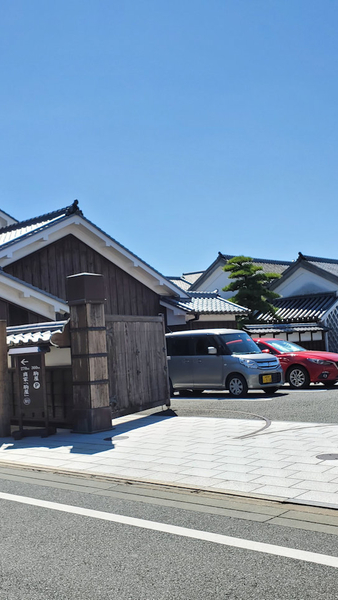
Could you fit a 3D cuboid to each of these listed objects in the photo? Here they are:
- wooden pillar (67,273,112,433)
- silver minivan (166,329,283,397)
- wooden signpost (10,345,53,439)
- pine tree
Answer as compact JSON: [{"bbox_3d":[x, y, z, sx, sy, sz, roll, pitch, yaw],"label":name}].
[{"bbox_3d":[-1.368,0.904,10.278,0.480,2.610,0.480,-7,-5,41],"label":"wooden pillar"},{"bbox_3d":[1.432,1.719,16.503,3.395,1.735,1.475,-8,-6,42],"label":"silver minivan"},{"bbox_3d":[-2.241,1.538,9.949,0.560,1.440,0.450,-4,-4,14],"label":"wooden signpost"},{"bbox_3d":[3.463,0.673,25.197,2.350,5.155,2.350,-3,-4,0],"label":"pine tree"}]

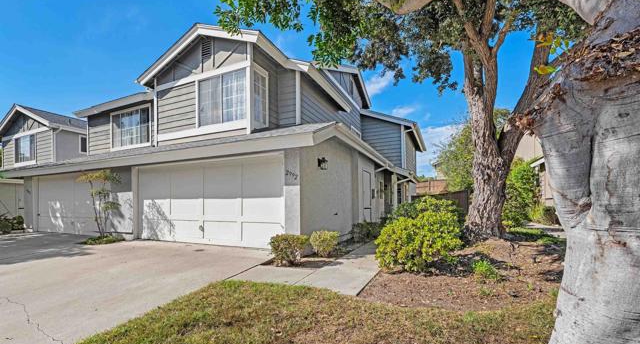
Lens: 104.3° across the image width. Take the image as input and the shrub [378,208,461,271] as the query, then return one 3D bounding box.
[{"bbox_3d":[1.743,1.194,4.400,1.430,1.000,1.280,0,-5,0],"label":"shrub"}]

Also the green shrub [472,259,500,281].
[{"bbox_3d":[2.209,1.307,3.300,0.340,0.280,0.320,0,-5,0],"label":"green shrub"}]

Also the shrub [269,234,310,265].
[{"bbox_3d":[-0.564,1.387,4.450,0.700,0.560,0.640,0,-5,0],"label":"shrub"}]

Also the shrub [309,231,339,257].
[{"bbox_3d":[0.089,1.409,4.900,0.550,0.530,0.520,0,-5,0],"label":"shrub"}]

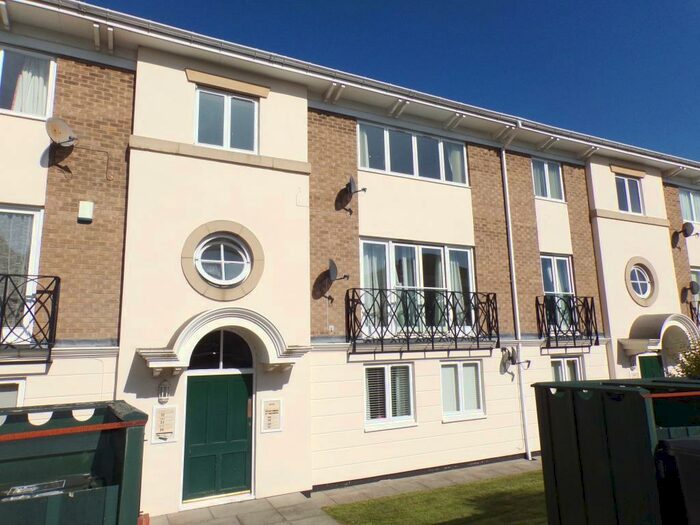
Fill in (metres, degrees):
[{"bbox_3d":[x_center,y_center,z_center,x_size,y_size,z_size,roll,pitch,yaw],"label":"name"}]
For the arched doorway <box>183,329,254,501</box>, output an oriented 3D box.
[{"bbox_3d":[-2.150,2.471,8.070,1.172,2.720,0.173,4,-11,-26],"label":"arched doorway"}]

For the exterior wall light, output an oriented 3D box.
[{"bbox_3d":[-2.909,2.032,7.602,0.159,0.345,0.142,4,-11,-26],"label":"exterior wall light"}]

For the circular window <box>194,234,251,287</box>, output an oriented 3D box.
[{"bbox_3d":[-2.219,-0.030,8.540,0.981,0.926,0.120,3,-11,-26],"label":"circular window"}]

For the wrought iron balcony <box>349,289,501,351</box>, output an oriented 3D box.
[{"bbox_3d":[1.626,1.224,10.170,3.618,1.223,0.289,4,-11,-26],"label":"wrought iron balcony"}]

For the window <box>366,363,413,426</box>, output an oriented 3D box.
[{"bbox_3d":[0.794,2.646,9.649,1.138,1.251,0.120,3,-11,-26],"label":"window"}]

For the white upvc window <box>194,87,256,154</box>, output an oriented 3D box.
[{"bbox_3d":[-2.239,-2.614,8.947,1.139,1.099,0.120,3,-11,-26],"label":"white upvc window"}]

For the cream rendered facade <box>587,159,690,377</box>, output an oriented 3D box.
[{"bbox_3d":[8.183,0.840,13.624,3.248,7.643,0.254,4,-11,-26],"label":"cream rendered facade"}]

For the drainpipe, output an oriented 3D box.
[{"bbox_3d":[4.019,0.541,11.252,0.090,7.692,0.624,3,-11,-26],"label":"drainpipe"}]

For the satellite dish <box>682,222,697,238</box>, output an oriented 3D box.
[{"bbox_3d":[10.354,-0.978,14.757,0.386,0.487,0.507,-1,-10,-2],"label":"satellite dish"}]

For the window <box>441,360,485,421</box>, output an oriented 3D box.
[{"bbox_3d":[2.447,2.744,10.505,1.122,1.208,0.101,4,-11,-26],"label":"window"}]

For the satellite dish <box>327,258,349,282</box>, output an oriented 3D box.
[{"bbox_3d":[-0.228,0.142,9.180,0.380,0.430,0.460,-2,-10,4],"label":"satellite dish"}]

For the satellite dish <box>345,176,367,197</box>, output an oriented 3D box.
[{"bbox_3d":[0.151,-1.545,9.688,0.380,0.400,0.460,-2,-10,4],"label":"satellite dish"}]

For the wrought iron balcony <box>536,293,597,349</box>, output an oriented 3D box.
[{"bbox_3d":[5.397,1.462,11.986,1.730,1.190,0.250,3,-11,-26],"label":"wrought iron balcony"}]

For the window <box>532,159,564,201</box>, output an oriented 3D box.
[{"bbox_3d":[5.293,-2.150,12.914,1.147,1.096,0.102,4,-11,-26],"label":"window"}]

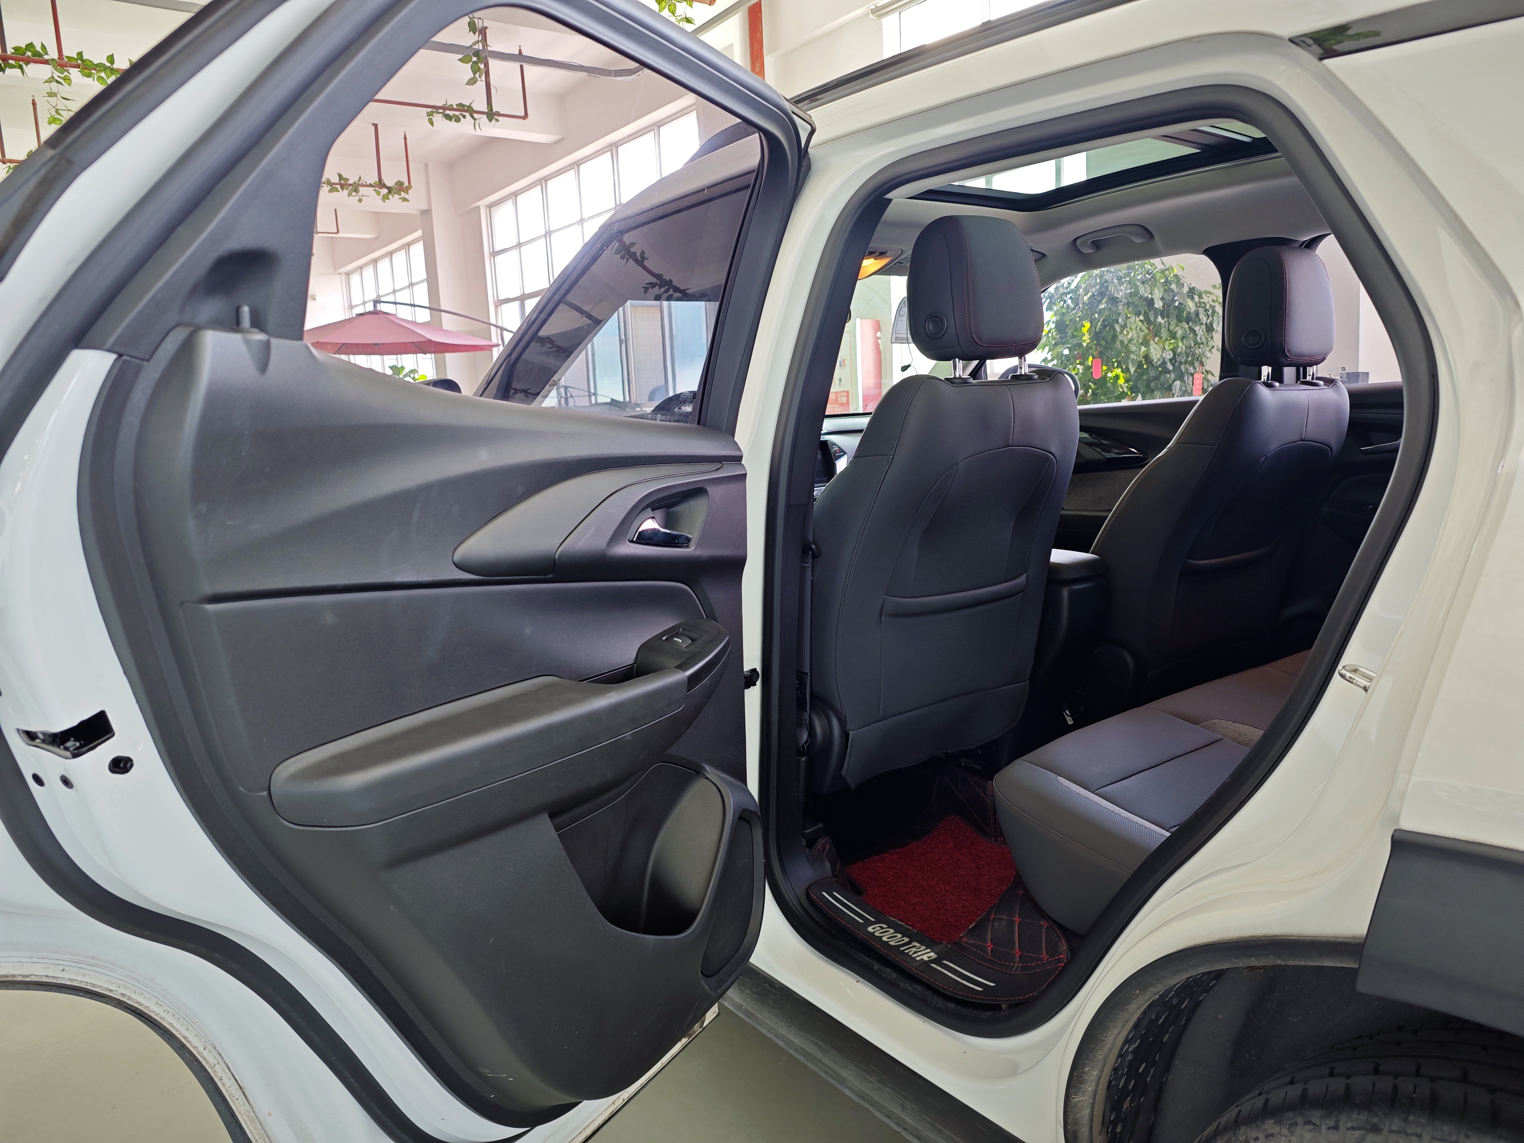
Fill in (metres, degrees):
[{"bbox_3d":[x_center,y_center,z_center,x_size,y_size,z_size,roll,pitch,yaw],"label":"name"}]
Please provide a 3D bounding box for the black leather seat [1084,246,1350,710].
[{"bbox_3d":[0.754,-0.111,2.190,0.530,1.000,0.800,-8,8,-35],"label":"black leather seat"}]

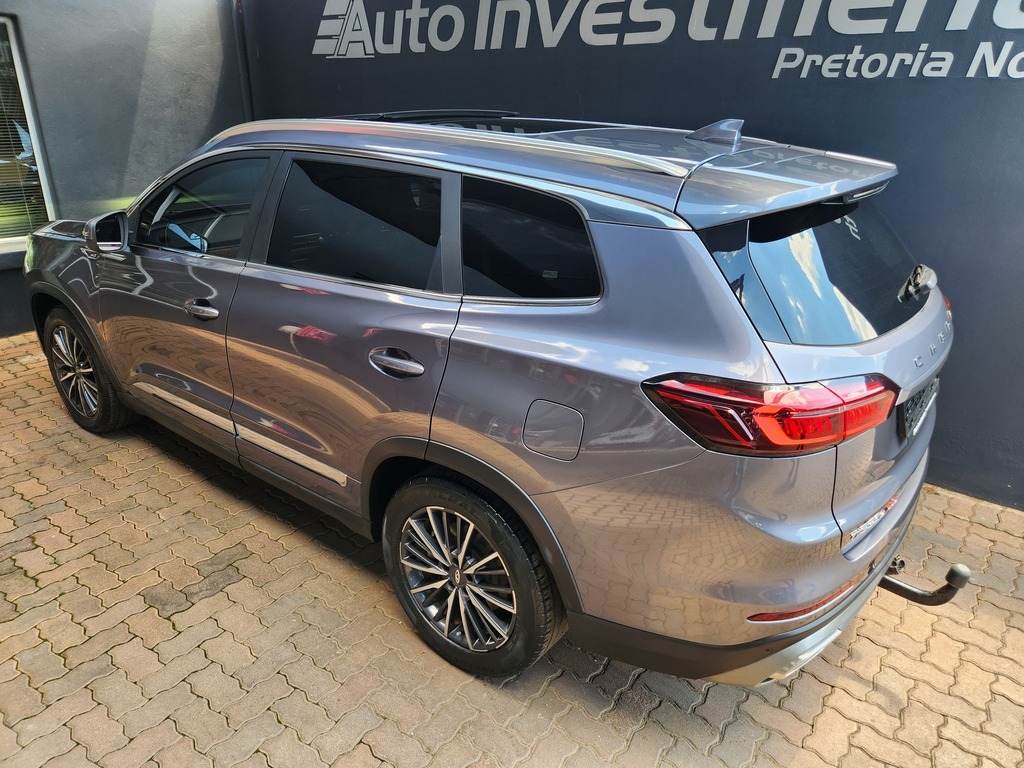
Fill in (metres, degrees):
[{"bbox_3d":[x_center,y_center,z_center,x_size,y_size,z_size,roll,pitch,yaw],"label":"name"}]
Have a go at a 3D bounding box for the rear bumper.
[{"bbox_3d":[0.964,0.356,2.331,0.700,0.510,1.860,17,26,33],"label":"rear bumper"}]

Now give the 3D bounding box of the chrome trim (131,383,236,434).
[{"bbox_3d":[-1.454,0.083,2.977,0.850,0.060,0.030,15,25,34],"label":"chrome trim"}]

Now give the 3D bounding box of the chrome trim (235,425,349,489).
[{"bbox_3d":[-0.838,0.265,2.543,0.665,0.056,0.030,16,26,34],"label":"chrome trim"}]

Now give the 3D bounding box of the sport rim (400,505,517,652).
[{"bbox_3d":[-0.118,0.590,2.218,0.490,0.490,0.202,17,26,34],"label":"sport rim"}]

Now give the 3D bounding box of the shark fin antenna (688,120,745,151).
[{"bbox_3d":[0.643,-0.804,2.168,0.182,0.076,0.066,17,26,34],"label":"shark fin antenna"}]

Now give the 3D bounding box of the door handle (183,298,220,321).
[{"bbox_3d":[-1.201,-0.292,2.626,0.232,0.076,0.052,15,25,34],"label":"door handle"}]

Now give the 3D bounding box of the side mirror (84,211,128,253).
[{"bbox_3d":[-1.643,-0.611,2.755,0.136,0.162,0.177,15,25,29],"label":"side mirror"}]

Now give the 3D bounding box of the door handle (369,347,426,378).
[{"bbox_3d":[-0.345,-0.067,2.019,0.228,0.078,0.052,15,25,34],"label":"door handle"}]

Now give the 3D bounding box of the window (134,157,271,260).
[{"bbox_3d":[-1.256,-0.720,2.717,0.798,0.424,0.086,17,6,34],"label":"window"}]

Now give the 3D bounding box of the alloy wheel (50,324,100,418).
[{"bbox_3d":[-2.289,-0.084,3.709,0.503,0.503,0.185,17,26,33],"label":"alloy wheel"}]

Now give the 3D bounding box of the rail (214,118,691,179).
[{"bbox_3d":[-0.388,-0.796,2.234,2.081,0.136,0.086,17,26,34],"label":"rail"}]

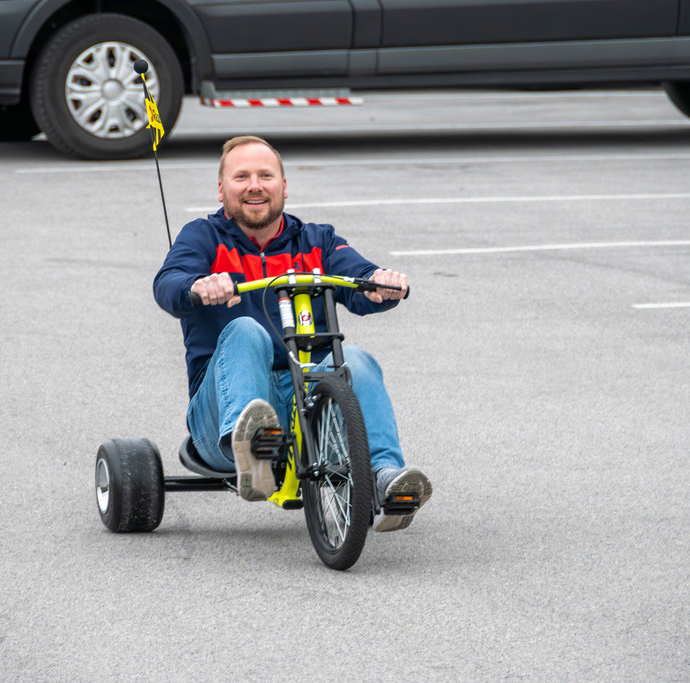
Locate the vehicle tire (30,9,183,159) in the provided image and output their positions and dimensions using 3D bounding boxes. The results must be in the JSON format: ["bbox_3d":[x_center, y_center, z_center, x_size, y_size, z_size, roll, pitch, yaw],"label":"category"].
[{"bbox_3d":[-1.097,-1.165,39.360,0.700,0.690,0.235,-2,5,-19],"label":"vehicle tire"}]

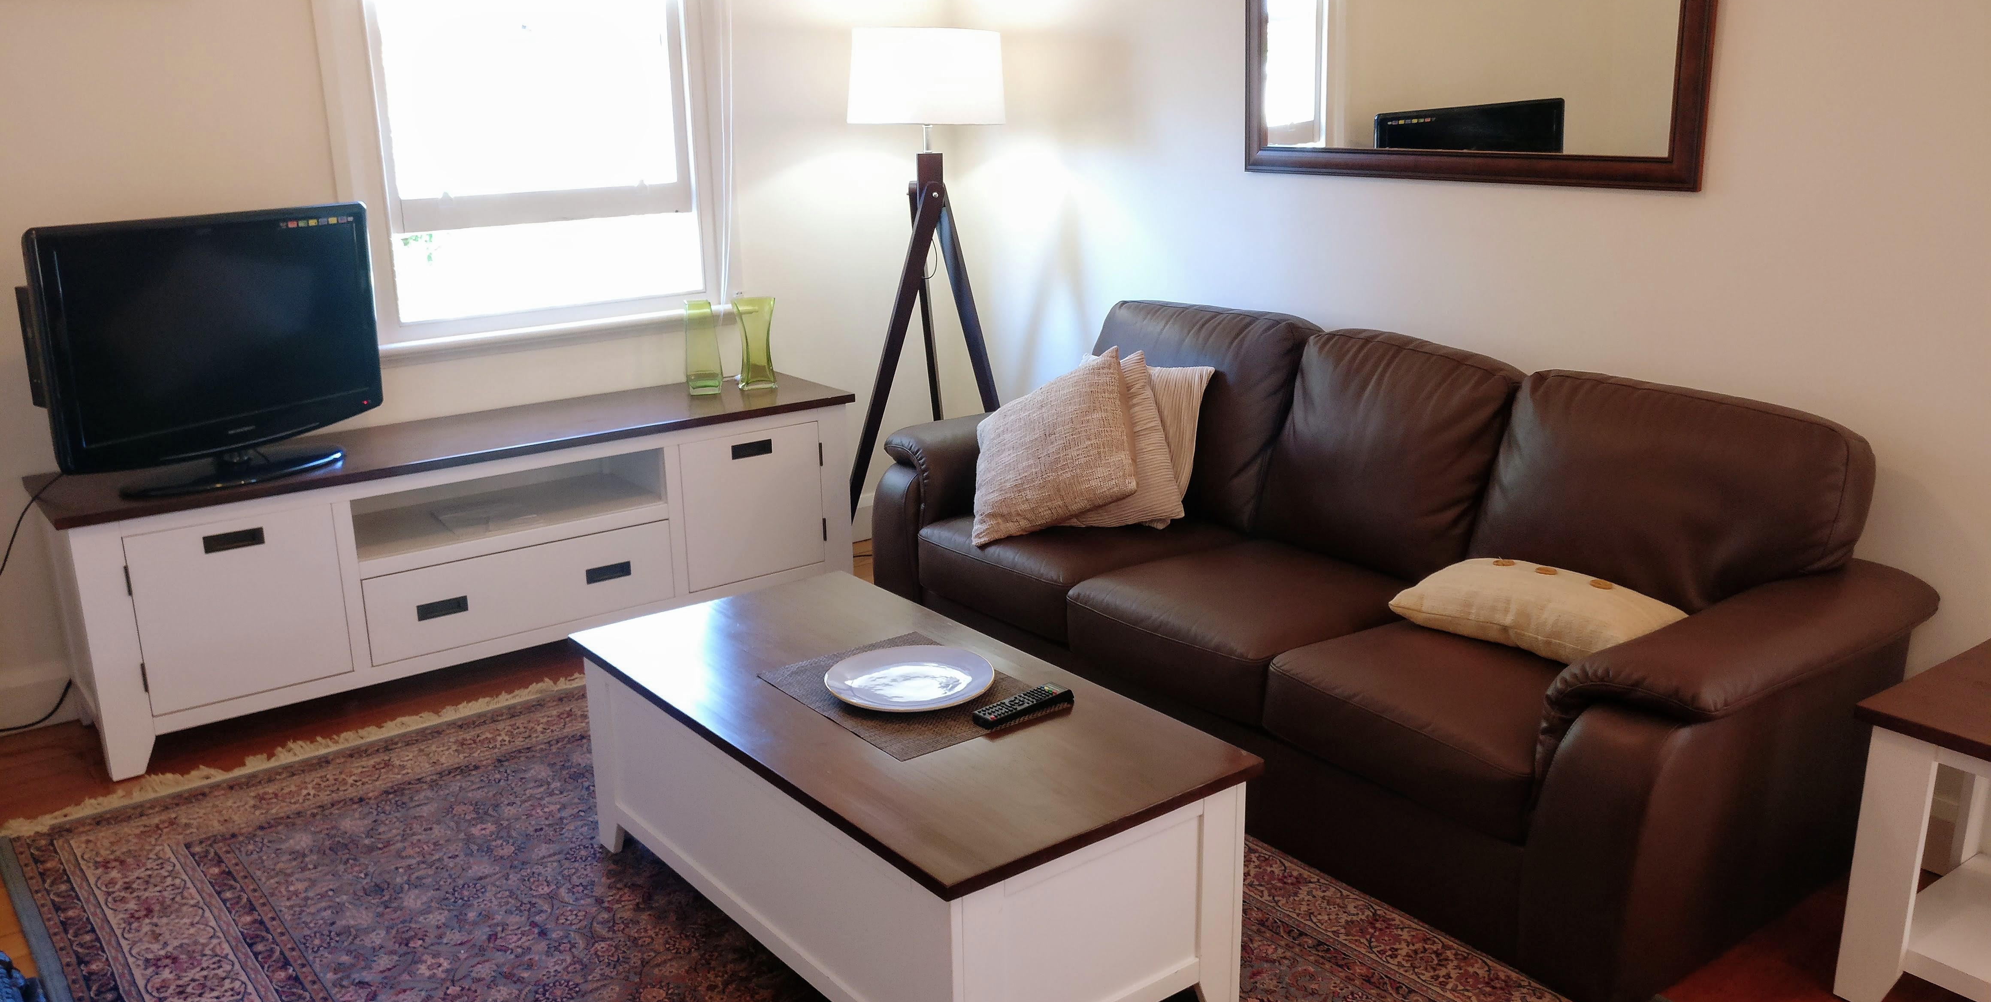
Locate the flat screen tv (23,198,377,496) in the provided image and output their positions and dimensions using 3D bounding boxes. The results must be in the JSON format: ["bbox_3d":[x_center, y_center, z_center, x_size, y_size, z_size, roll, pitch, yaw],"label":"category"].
[{"bbox_3d":[-1.716,-0.338,3.568,0.211,0.578,0.756,10,19,33],"label":"flat screen tv"}]

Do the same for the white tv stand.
[{"bbox_3d":[-1.285,0.115,4.108,1.929,0.598,0.453,-12,20,-35],"label":"white tv stand"}]

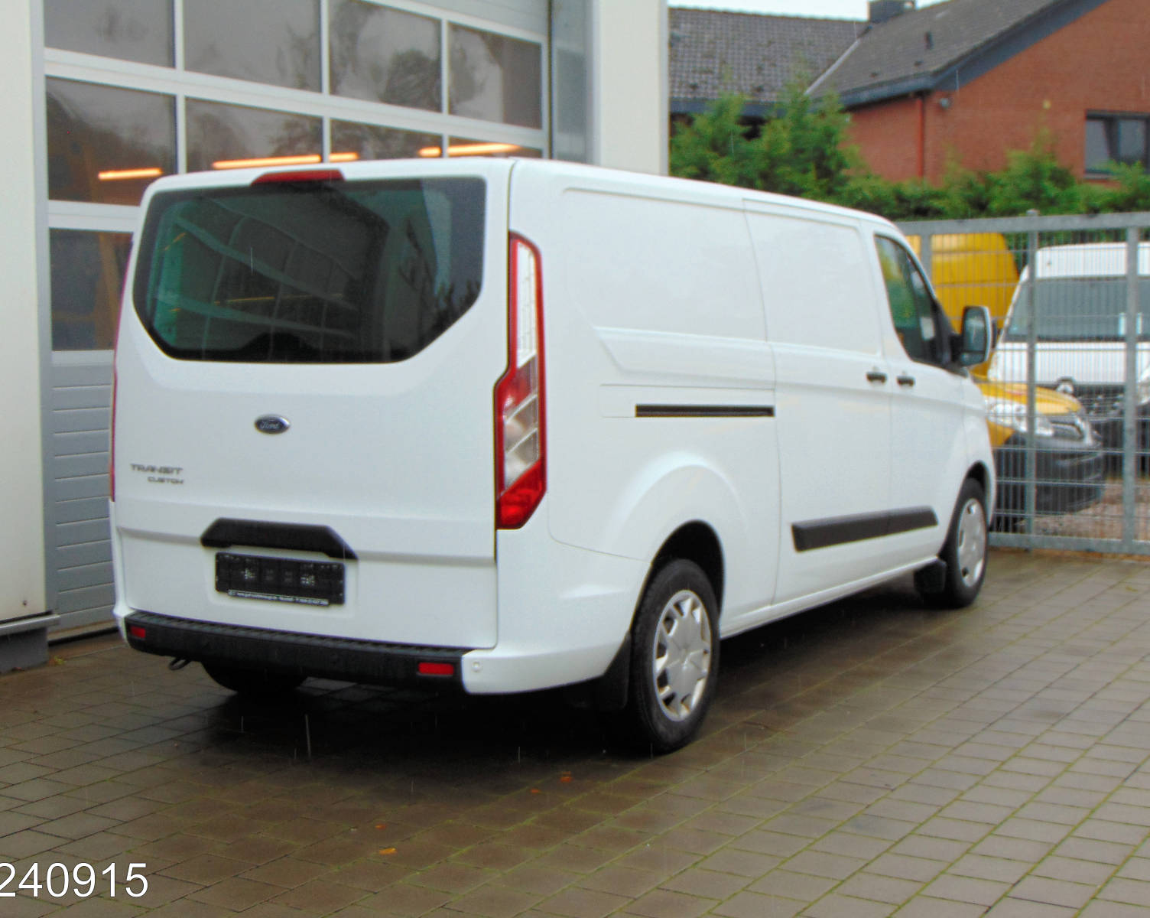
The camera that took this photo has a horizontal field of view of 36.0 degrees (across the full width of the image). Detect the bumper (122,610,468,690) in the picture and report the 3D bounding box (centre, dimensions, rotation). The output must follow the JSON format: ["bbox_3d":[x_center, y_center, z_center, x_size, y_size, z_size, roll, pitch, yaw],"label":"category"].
[{"bbox_3d":[-0.933,0.604,5.643,1.380,0.152,0.180,3,6,29],"label":"bumper"}]

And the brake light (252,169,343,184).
[{"bbox_3d":[-0.881,-0.899,5.620,0.367,0.046,0.055,3,6,29],"label":"brake light"}]

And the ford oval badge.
[{"bbox_3d":[-0.951,-0.107,5.551,0.145,0.060,0.018,3,6,29],"label":"ford oval badge"}]

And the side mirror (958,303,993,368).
[{"bbox_3d":[1.906,-0.591,8.457,0.175,0.285,0.150,2,5,30],"label":"side mirror"}]

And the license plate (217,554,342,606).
[{"bbox_3d":[-0.951,0.384,5.692,0.527,0.125,0.020,2,5,30],"label":"license plate"}]

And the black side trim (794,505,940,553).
[{"bbox_3d":[1.252,0.286,7.498,0.040,0.115,1.730,3,3,29],"label":"black side trim"}]

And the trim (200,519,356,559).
[{"bbox_3d":[-0.952,0.254,5.678,0.630,0.105,0.055,2,5,30],"label":"trim"}]

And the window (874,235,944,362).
[{"bbox_3d":[1.585,-0.729,8.265,0.050,0.600,0.680,-15,-6,29],"label":"window"}]

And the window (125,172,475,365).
[{"bbox_3d":[-0.910,-0.601,5.584,1.390,0.580,0.090,3,-7,29],"label":"window"}]

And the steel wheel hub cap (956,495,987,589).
[{"bbox_3d":[2.016,0.428,8.994,0.055,0.445,0.445,3,6,30],"label":"steel wheel hub cap"}]

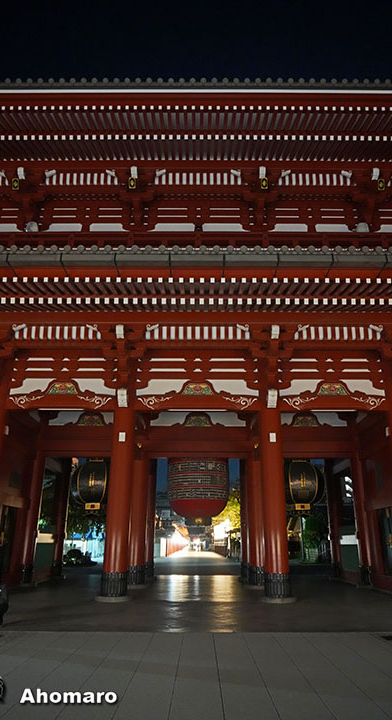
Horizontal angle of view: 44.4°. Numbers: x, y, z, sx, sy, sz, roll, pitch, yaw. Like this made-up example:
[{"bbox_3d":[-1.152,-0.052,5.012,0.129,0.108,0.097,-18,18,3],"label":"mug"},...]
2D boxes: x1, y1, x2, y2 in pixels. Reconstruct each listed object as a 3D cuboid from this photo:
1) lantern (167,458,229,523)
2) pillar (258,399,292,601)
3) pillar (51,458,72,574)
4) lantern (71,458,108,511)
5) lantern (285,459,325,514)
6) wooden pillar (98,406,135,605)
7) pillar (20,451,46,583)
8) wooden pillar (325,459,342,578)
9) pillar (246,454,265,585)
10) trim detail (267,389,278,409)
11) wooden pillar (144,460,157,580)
[{"bbox_3d":[0.093,5.299,20.922,2.680,3.650,2.680,0,-21,0],"label":"lantern"},{"bbox_3d":[2.338,4.013,14.416,0.740,5.800,0.740,0,-21,0],"label":"pillar"},{"bbox_3d":[-6.340,6.987,22.531,0.720,5.750,0.720,0,-21,0],"label":"pillar"},{"bbox_3d":[-4.304,5.383,20.919,2.250,2.750,2.100,0,-21,0],"label":"lantern"},{"bbox_3d":[4.430,5.401,20.855,2.250,2.750,2.100,0,-21,0],"label":"lantern"},{"bbox_3d":[-2.282,4.022,14.434,0.740,5.750,0.740,0,-21,0],"label":"wooden pillar"},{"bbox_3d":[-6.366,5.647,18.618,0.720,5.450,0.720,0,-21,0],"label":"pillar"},{"bbox_3d":[6.497,7.320,22.267,0.720,5.350,0.720,0,-21,0],"label":"wooden pillar"},{"bbox_3d":[2.354,6.000,18.296,0.730,4.900,0.730,0,-21,0],"label":"pillar"},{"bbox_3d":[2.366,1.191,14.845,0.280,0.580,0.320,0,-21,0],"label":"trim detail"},{"bbox_3d":[-2.245,7.316,22.310,0.720,5.300,0.720,0,-21,0],"label":"wooden pillar"}]

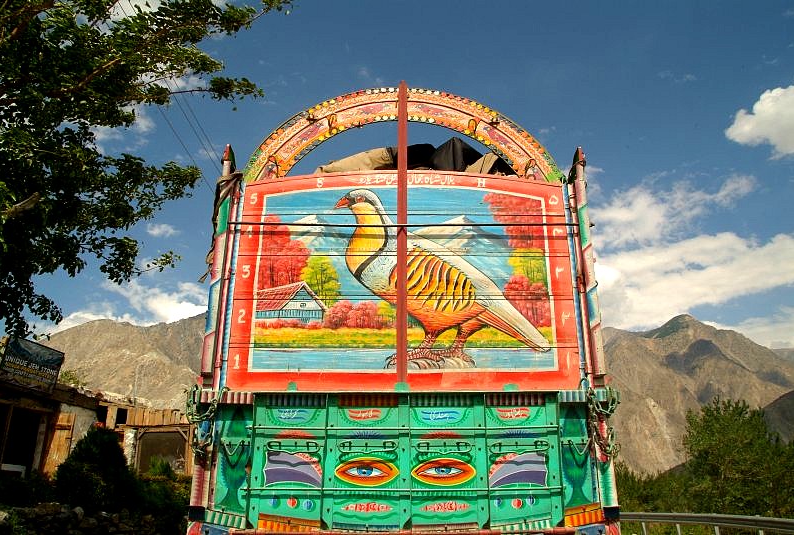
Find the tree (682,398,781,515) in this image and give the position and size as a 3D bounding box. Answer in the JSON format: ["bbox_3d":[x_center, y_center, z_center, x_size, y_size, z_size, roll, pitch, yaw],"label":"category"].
[{"bbox_3d":[13.379,7.738,23.946,3.793,4.932,3.603,0,-17,-1],"label":"tree"}]

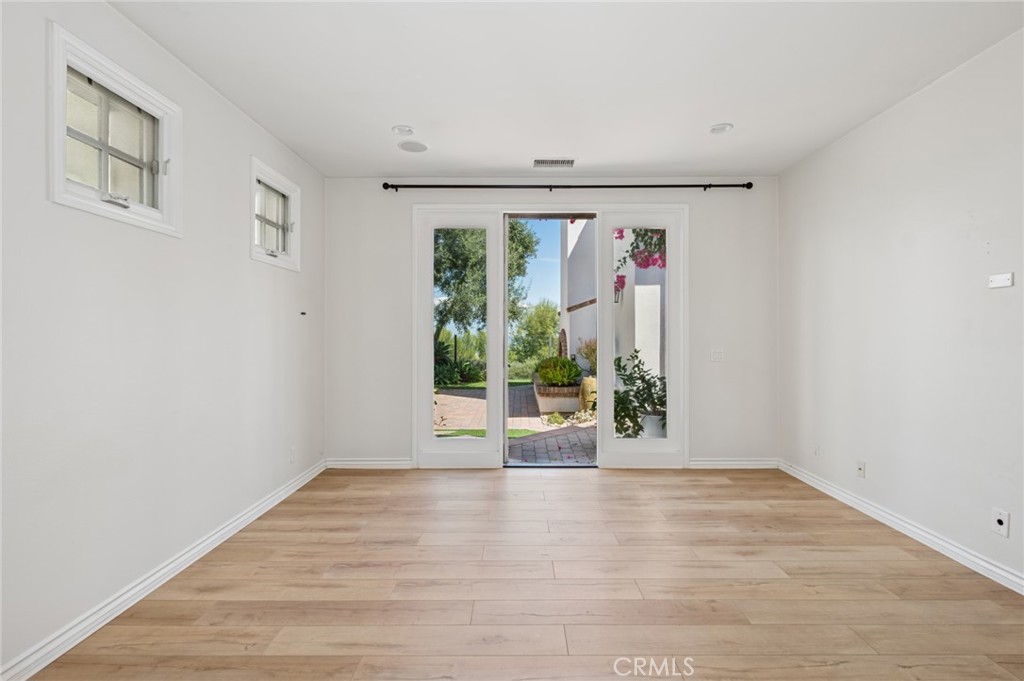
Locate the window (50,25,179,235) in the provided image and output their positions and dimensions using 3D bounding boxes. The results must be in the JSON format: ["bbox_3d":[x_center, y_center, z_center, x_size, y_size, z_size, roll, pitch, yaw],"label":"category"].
[{"bbox_3d":[-1.806,-0.894,2.097,0.100,0.705,0.701,0,1,1],"label":"window"}]

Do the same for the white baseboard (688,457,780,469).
[{"bbox_3d":[2.051,1.148,4.196,0.814,0.100,0.020,0,1,1],"label":"white baseboard"}]

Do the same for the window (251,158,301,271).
[{"bbox_3d":[-1.781,-0.906,3.410,0.100,0.704,0.698,0,1,1],"label":"window"}]

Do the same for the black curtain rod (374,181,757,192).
[{"bbox_3d":[0.498,-1.392,4.138,3.352,0.089,0.100,0,1,1],"label":"black curtain rod"}]

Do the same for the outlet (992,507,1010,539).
[{"bbox_3d":[2.418,0.904,2.253,0.010,0.117,0.074,0,1,1],"label":"outlet"}]

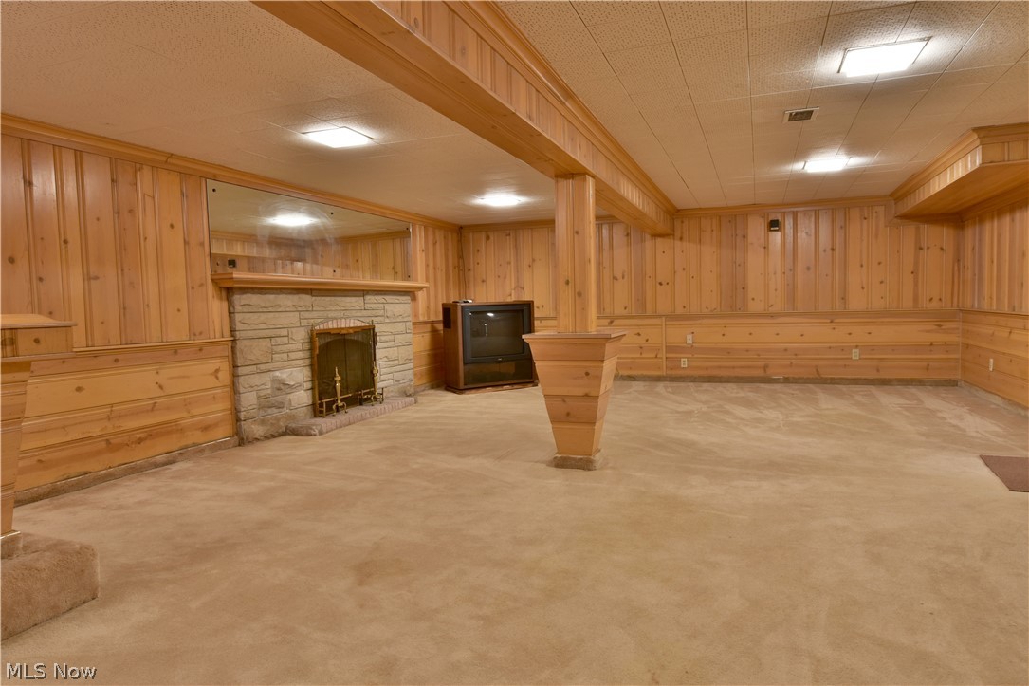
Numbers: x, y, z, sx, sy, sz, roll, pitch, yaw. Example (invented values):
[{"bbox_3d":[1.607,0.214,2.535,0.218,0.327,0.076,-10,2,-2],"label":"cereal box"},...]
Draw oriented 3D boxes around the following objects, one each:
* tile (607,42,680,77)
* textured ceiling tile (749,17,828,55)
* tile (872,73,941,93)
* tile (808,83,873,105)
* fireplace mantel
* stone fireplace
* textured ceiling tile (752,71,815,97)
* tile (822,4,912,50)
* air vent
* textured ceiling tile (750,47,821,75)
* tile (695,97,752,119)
[{"bbox_3d":[0.615,-1.343,2.839,0.305,0.020,0.305,0,4,22],"label":"tile"},{"bbox_3d":[1.185,-1.338,2.623,0.305,0.018,0.305,0,4,22],"label":"textured ceiling tile"},{"bbox_3d":[2.088,-1.392,3.225,0.305,0.020,0.305,0,4,22],"label":"tile"},{"bbox_3d":[1.816,-1.398,3.360,0.305,0.018,0.305,0,4,22],"label":"tile"},{"bbox_3d":[-1.707,-0.567,5.995,0.240,0.115,2.920,0,4,22],"label":"fireplace mantel"},{"bbox_3d":[-1.625,0.110,6.027,0.410,1.270,2.660,0,4,22],"label":"stone fireplace"},{"bbox_3d":[1.409,-1.378,3.172,0.305,0.020,0.305,0,4,22],"label":"textured ceiling tile"},{"bbox_3d":[1.462,-1.333,2.494,0.305,0.020,0.305,0,4,22],"label":"tile"},{"bbox_3d":[1.793,-1.414,3.752,0.184,0.020,0.260,0,4,22],"label":"air vent"},{"bbox_3d":[1.294,-1.357,2.891,0.305,0.020,0.305,0,4,22],"label":"textured ceiling tile"},{"bbox_3d":[1.246,-1.401,3.574,0.305,0.018,0.305,0,4,22],"label":"tile"}]

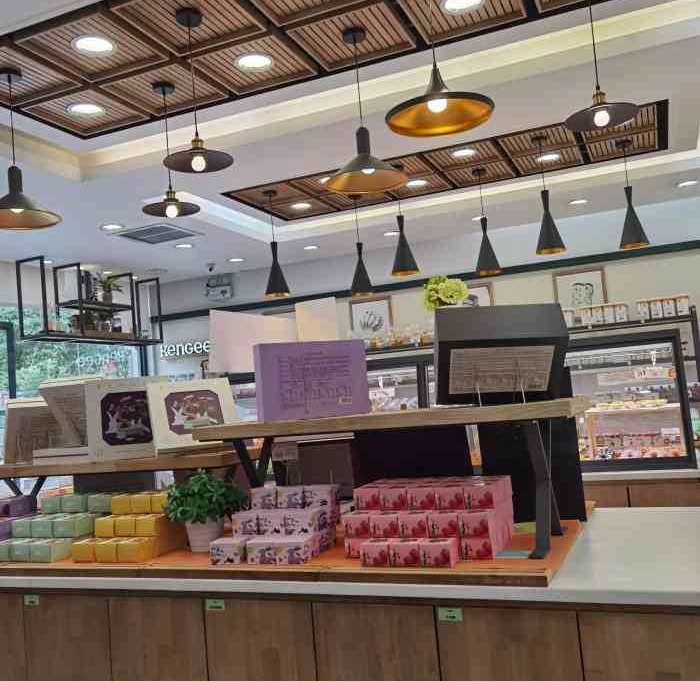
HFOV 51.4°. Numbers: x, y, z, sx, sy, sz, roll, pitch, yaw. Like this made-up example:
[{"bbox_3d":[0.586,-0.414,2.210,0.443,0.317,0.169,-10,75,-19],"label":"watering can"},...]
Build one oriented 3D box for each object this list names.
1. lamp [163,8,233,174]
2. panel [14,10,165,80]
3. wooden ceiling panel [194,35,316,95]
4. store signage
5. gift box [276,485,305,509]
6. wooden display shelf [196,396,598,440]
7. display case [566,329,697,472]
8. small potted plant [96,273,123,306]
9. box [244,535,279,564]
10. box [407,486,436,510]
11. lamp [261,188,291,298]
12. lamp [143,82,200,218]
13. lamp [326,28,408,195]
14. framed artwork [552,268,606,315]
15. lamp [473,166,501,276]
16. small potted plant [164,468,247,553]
[{"bbox_3d":[-0.616,-1.004,2.923,0.270,0.681,0.270,-4,-4,0],"label":"lamp"},{"bbox_3d":[-1.108,-1.278,3.156,0.447,0.050,0.447,-6,-5,22],"label":"panel"},{"bbox_3d":[-0.431,-1.254,3.293,0.425,0.040,0.420,-6,-5,22],"label":"wooden ceiling panel"},{"bbox_3d":[-1.655,0.055,7.300,0.605,0.158,0.040,-7,-6,22],"label":"store signage"},{"bbox_3d":[-0.223,0.668,3.128,0.124,0.084,0.131,-7,-6,22],"label":"gift box"},{"bbox_3d":[0.175,0.289,2.655,1.302,0.052,0.630,-7,-6,22],"label":"wooden display shelf"},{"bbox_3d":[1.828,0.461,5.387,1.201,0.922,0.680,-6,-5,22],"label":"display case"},{"bbox_3d":[-2.373,-0.496,7.151,0.230,0.326,0.230,-7,-6,22],"label":"small potted plant"},{"bbox_3d":[-0.342,0.875,3.037,0.118,0.085,0.115,-6,-5,22],"label":"box"},{"bbox_3d":[0.268,0.546,2.543,0.099,0.071,0.105,-7,-6,22],"label":"box"},{"bbox_3d":[-0.579,-0.741,5.519,0.182,0.820,0.182,-4,-4,0],"label":"lamp"},{"bbox_3d":[-0.820,-0.854,3.266,0.260,0.618,0.260,-7,-6,22],"label":"lamp"},{"bbox_3d":[0.045,-1.060,3.284,0.367,0.724,0.367,-4,-5,0],"label":"lamp"},{"bbox_3d":[1.922,-0.374,6.049,0.405,0.420,0.030,-7,-6,22],"label":"framed artwork"},{"bbox_3d":[0.906,-0.803,4.889,0.180,0.725,0.180,-7,-6,22],"label":"lamp"},{"bbox_3d":[-0.617,0.715,3.082,0.315,0.342,0.296,-6,-5,22],"label":"small potted plant"}]

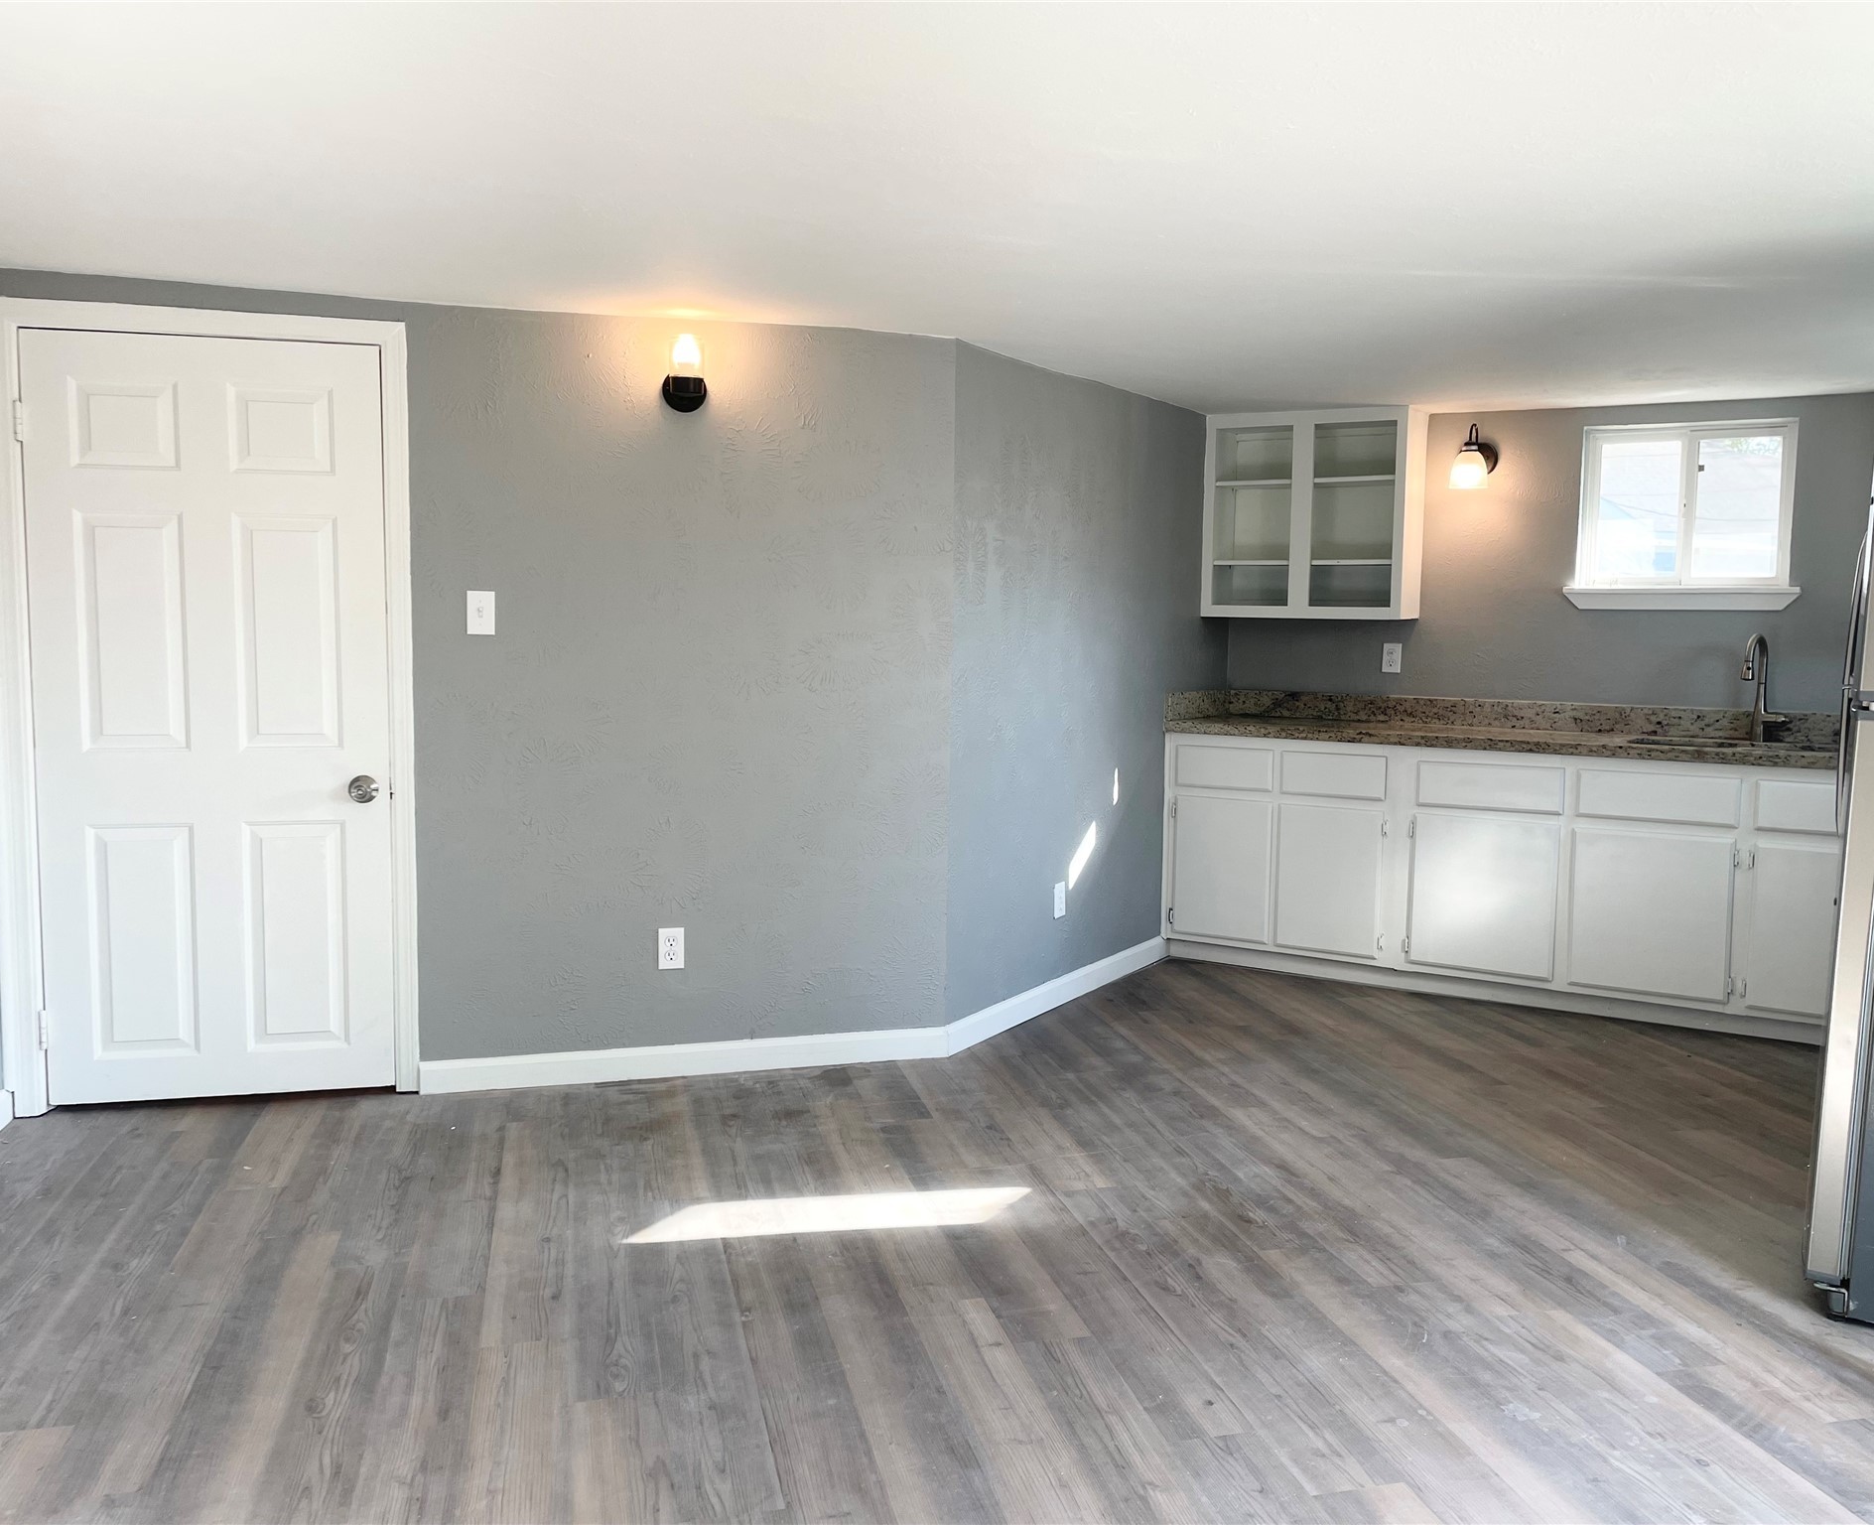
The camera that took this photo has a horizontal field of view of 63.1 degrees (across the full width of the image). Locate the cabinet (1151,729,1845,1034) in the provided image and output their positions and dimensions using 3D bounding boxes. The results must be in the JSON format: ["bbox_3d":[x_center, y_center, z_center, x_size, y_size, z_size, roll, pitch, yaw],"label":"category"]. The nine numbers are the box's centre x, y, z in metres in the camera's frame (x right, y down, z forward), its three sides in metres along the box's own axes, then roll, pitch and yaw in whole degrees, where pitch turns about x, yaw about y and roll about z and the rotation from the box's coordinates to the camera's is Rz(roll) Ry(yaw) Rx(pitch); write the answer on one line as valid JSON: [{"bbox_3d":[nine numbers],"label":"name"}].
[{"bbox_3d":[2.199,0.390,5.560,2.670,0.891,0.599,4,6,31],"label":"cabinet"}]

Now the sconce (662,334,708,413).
[{"bbox_3d":[-0.682,-1.059,4.157,0.124,0.212,0.136,-1,6,-16],"label":"sconce"}]

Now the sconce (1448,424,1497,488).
[{"bbox_3d":[2.024,-1.157,5.765,0.145,0.240,0.200,4,6,31],"label":"sconce"}]

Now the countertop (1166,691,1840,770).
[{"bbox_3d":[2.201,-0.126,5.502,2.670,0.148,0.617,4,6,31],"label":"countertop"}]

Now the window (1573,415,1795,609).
[{"bbox_3d":[2.691,-0.881,5.500,0.772,0.667,0.100,4,6,31],"label":"window"}]

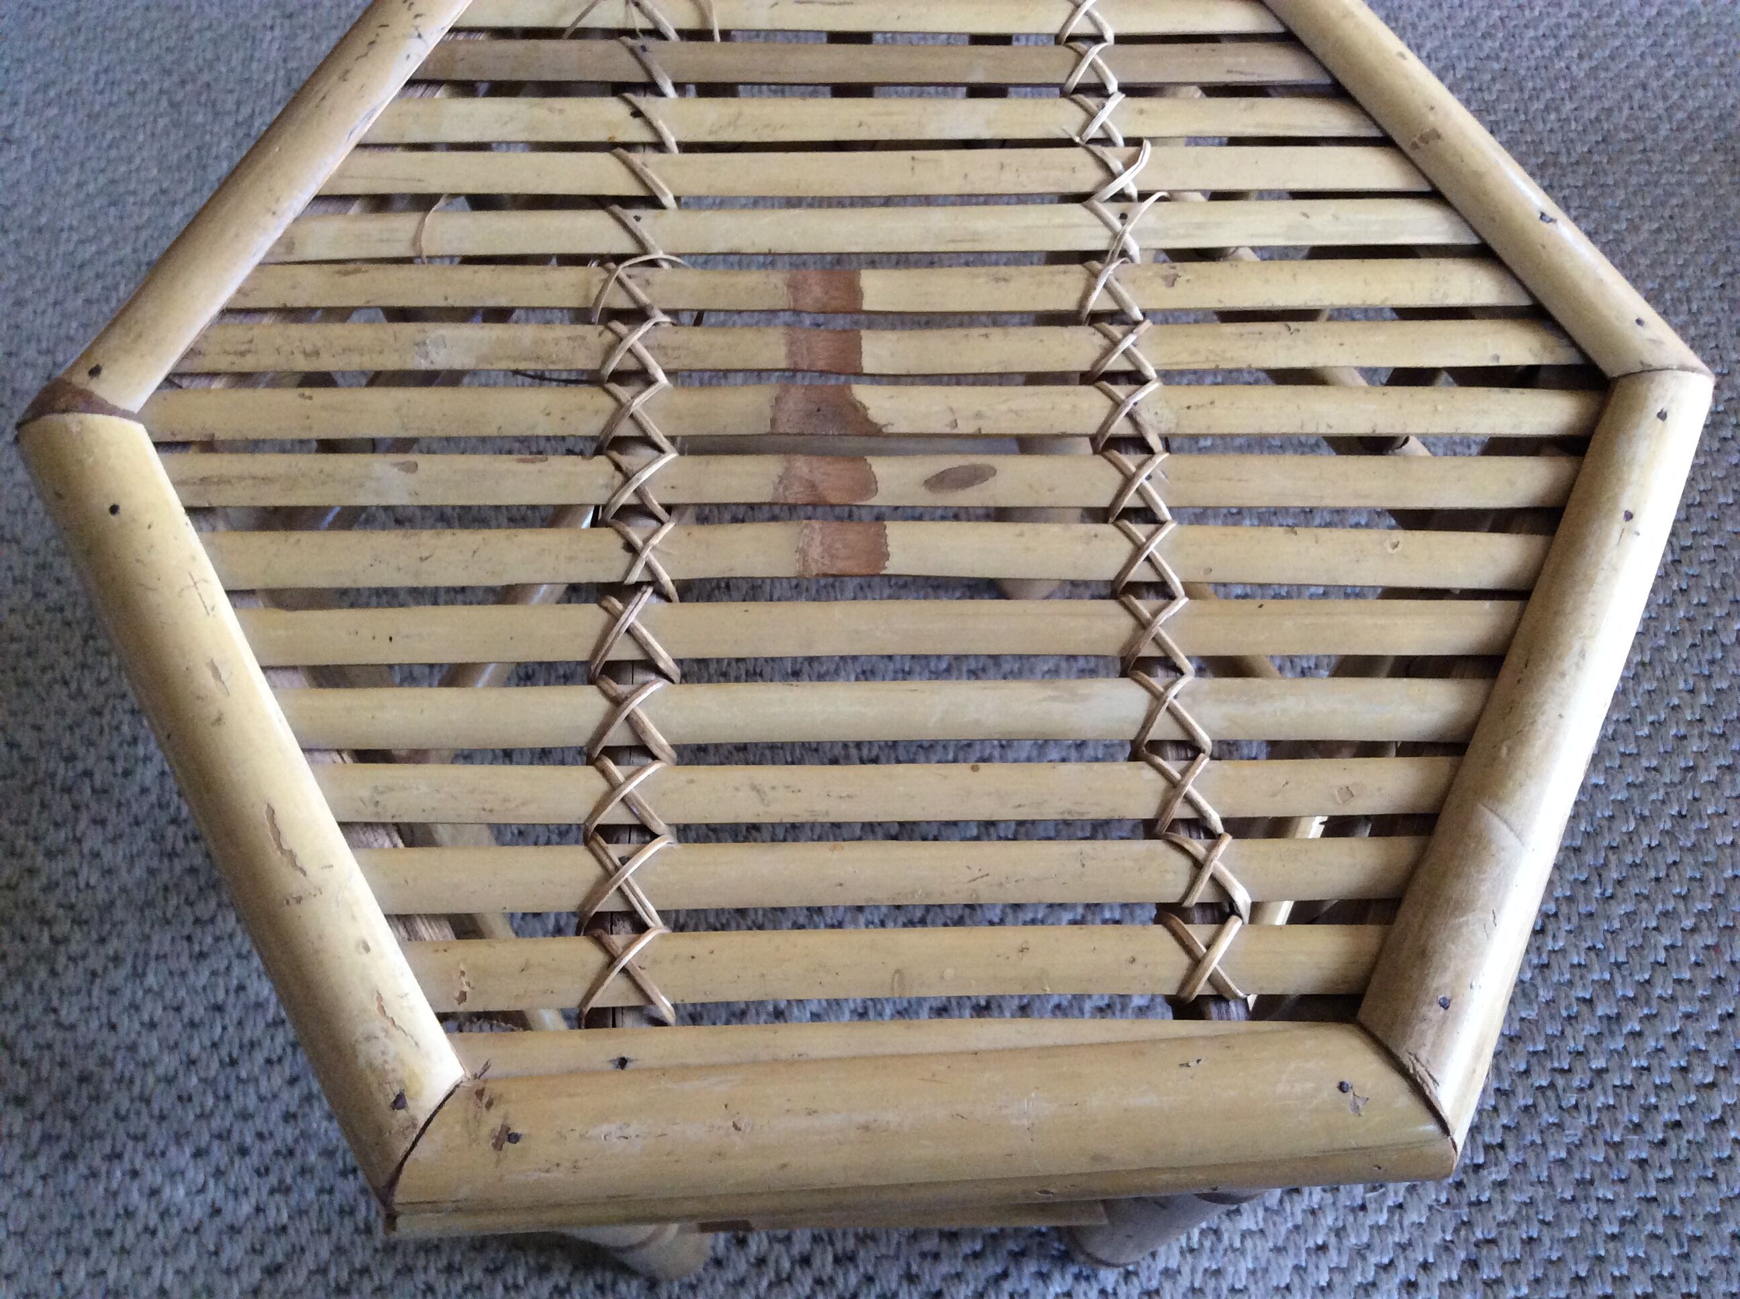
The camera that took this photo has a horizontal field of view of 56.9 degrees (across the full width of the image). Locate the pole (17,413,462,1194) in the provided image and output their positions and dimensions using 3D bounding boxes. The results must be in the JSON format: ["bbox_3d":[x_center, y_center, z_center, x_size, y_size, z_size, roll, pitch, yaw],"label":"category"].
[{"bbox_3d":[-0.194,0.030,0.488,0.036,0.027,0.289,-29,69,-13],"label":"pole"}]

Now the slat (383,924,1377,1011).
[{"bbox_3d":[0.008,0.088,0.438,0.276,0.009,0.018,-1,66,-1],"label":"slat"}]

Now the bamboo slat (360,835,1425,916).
[{"bbox_3d":[0.007,0.064,0.449,0.309,0.009,0.018,-1,66,-1],"label":"bamboo slat"}]

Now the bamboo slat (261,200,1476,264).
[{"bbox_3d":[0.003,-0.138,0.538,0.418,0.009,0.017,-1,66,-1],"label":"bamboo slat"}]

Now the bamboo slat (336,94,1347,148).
[{"bbox_3d":[0.003,-0.189,0.579,0.378,0.007,0.019,-1,67,-1],"label":"bamboo slat"}]

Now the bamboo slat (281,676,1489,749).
[{"bbox_3d":[0.007,0.020,0.496,0.392,0.008,0.020,0,66,0],"label":"bamboo slat"}]

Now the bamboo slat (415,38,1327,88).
[{"bbox_3d":[0.000,-0.206,0.569,0.329,0.009,0.018,0,66,-1],"label":"bamboo slat"}]

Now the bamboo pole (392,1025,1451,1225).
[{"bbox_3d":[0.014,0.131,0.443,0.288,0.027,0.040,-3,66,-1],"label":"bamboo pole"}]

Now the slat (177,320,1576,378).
[{"bbox_3d":[0.005,-0.096,0.520,0.465,0.009,0.017,0,66,-1],"label":"slat"}]

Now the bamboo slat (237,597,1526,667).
[{"bbox_3d":[0.008,-0.005,0.508,0.422,0.008,0.020,0,66,0],"label":"bamboo slat"}]

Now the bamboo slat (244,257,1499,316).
[{"bbox_3d":[0.004,-0.118,0.530,0.439,0.009,0.016,0,66,-1],"label":"bamboo slat"}]

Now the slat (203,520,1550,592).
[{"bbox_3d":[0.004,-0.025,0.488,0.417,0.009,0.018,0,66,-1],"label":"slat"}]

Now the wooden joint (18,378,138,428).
[{"bbox_3d":[-0.264,-0.082,0.537,0.041,0.022,0.015,-1,66,-1],"label":"wooden joint"}]

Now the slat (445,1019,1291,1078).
[{"bbox_3d":[0.010,0.117,0.452,0.275,0.008,0.020,-1,66,-1],"label":"slat"}]

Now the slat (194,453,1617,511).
[{"bbox_3d":[0.002,-0.055,0.530,0.488,0.008,0.019,0,66,0],"label":"slat"}]

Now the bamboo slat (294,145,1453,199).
[{"bbox_3d":[0.002,-0.174,0.585,0.417,0.008,0.020,0,66,0],"label":"bamboo slat"}]

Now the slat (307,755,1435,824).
[{"bbox_3d":[0.008,0.042,0.486,0.364,0.008,0.018,0,66,0],"label":"slat"}]

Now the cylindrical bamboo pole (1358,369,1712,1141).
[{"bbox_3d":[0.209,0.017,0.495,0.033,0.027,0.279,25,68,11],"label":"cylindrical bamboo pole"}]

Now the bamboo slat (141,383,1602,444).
[{"bbox_3d":[0.003,-0.072,0.509,0.474,0.009,0.018,0,66,-1],"label":"bamboo slat"}]

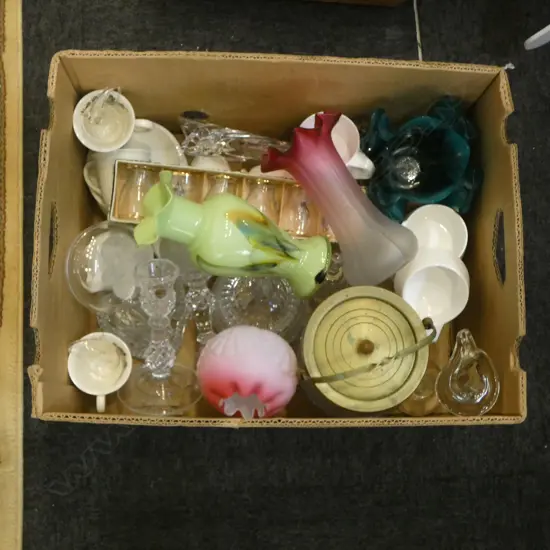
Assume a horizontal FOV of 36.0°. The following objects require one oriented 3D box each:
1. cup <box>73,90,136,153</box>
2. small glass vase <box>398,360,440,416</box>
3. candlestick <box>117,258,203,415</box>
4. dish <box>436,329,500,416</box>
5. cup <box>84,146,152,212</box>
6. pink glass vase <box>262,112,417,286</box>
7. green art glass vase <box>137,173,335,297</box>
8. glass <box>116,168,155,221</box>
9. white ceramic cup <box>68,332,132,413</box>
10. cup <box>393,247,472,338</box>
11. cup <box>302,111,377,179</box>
[{"bbox_3d":[-0.206,-0.189,1.079,0.096,0.068,0.077,4,91,-8],"label":"cup"},{"bbox_3d":[0.183,0.145,1.065,0.055,0.078,0.055,2,72,-3],"label":"small glass vase"},{"bbox_3d":[-0.137,0.067,1.006,0.105,0.105,0.168,2,118,-1],"label":"candlestick"},{"bbox_3d":[0.241,0.128,1.087,0.080,0.050,0.110,3,79,-3],"label":"dish"},{"bbox_3d":[-0.198,-0.121,1.070,0.088,0.077,0.068,2,99,0],"label":"cup"},{"bbox_3d":[0.075,-0.080,0.953,0.102,0.102,0.200,-37,102,-9],"label":"pink glass vase"},{"bbox_3d":[-0.044,-0.043,0.940,0.213,0.089,0.089,19,79,-1],"label":"green art glass vase"},{"bbox_3d":[-0.165,-0.097,1.000,0.044,0.044,0.058,6,90,-3],"label":"glass"},{"bbox_3d":[-0.213,0.122,1.052,0.077,0.068,0.096,-1,81,-5],"label":"white ceramic cup"},{"bbox_3d":[0.195,0.022,1.040,0.080,0.068,0.099,7,110,2],"label":"cup"},{"bbox_3d":[0.075,-0.158,1.108,0.096,0.068,0.077,37,79,3],"label":"cup"}]

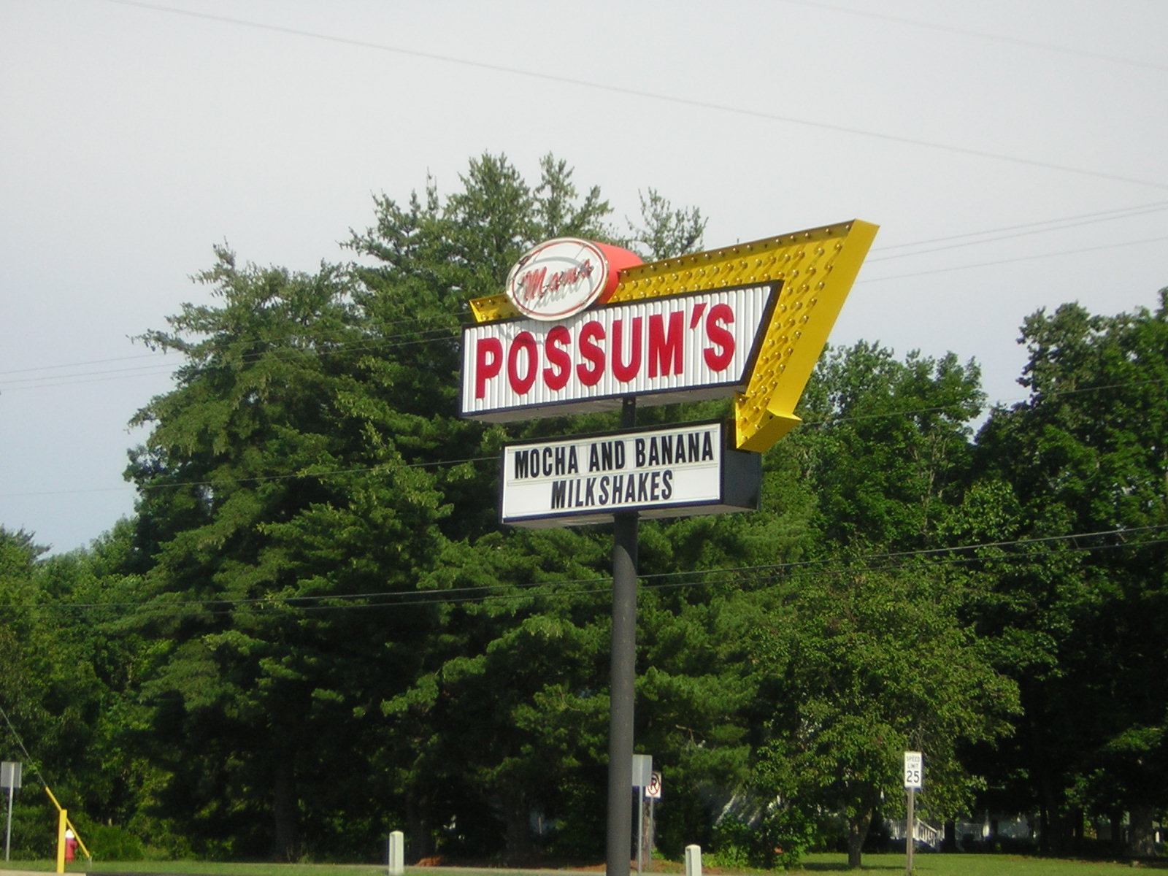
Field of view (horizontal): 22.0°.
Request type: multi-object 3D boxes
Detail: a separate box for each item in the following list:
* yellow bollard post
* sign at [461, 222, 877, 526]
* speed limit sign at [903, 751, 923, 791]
[{"bbox_3d":[-9.564,7.392,55.000,0.125,1.170,0.125,1,-8,0],"label":"yellow bollard post"},{"bbox_3d":[0.602,-0.506,22.873,3.828,2.181,0.502,-6,-11,41],"label":"sign"},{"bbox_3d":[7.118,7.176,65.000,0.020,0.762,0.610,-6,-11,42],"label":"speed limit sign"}]

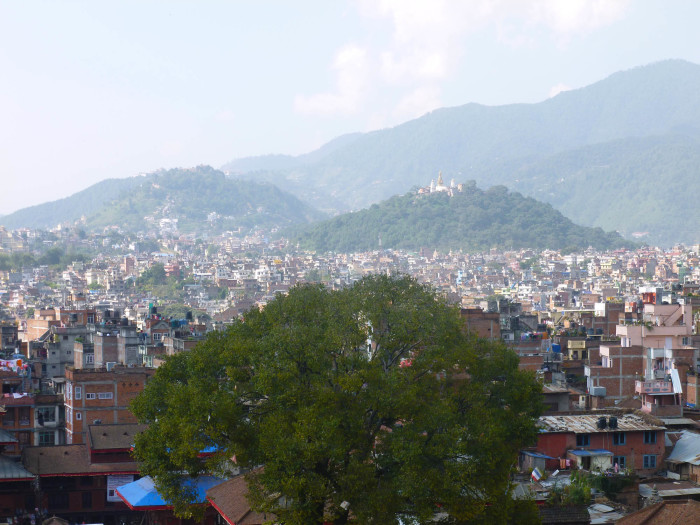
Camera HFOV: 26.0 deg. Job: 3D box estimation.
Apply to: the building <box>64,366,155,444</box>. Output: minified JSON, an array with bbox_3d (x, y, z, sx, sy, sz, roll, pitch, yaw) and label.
[{"bbox_3d":[-26.700,18.100,169.300,9.200,12.500,6.200,0,1,-18],"label":"building"}]

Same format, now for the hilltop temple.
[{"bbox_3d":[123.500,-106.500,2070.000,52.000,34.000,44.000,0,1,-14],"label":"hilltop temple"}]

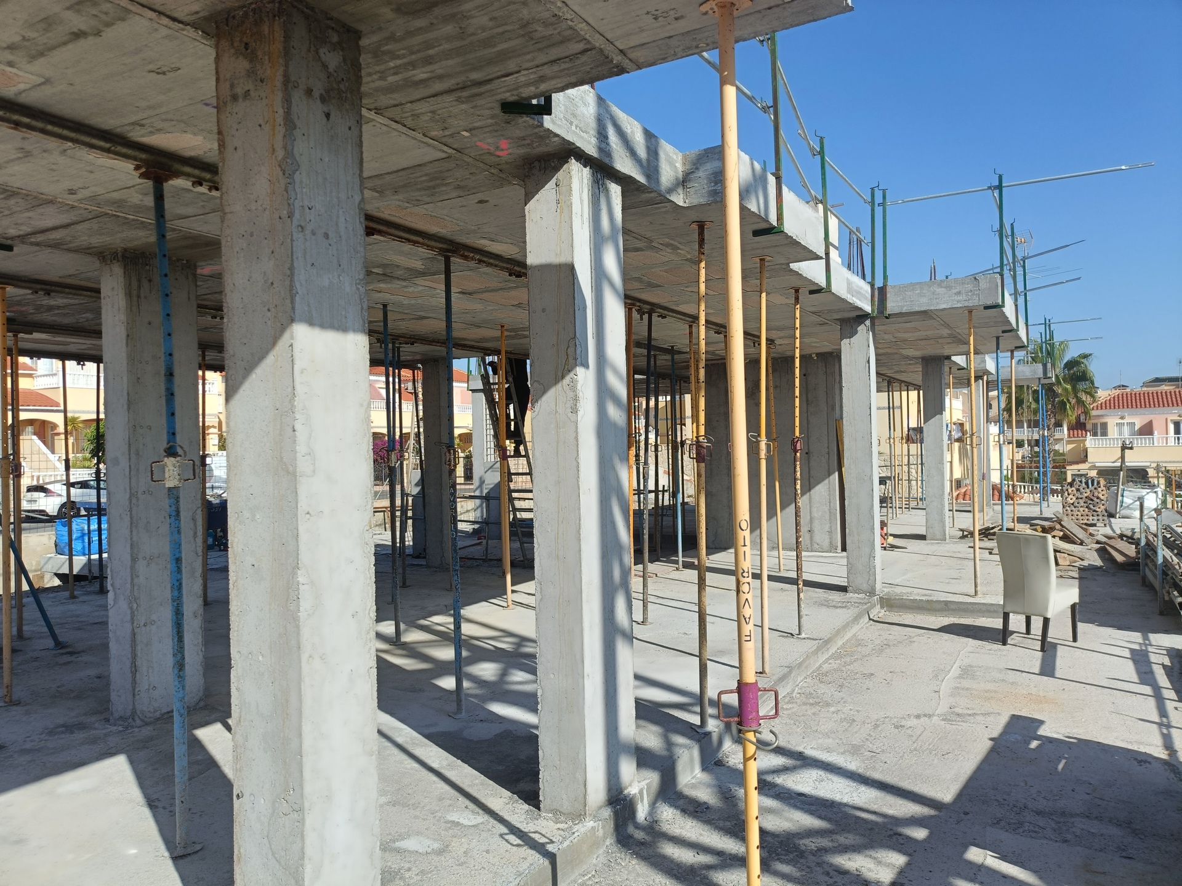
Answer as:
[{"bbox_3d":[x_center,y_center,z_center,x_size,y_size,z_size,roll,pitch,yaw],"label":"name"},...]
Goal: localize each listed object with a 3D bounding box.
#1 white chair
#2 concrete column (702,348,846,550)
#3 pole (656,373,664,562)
[{"bbox_3d":[3.798,1.235,7.292,0.580,0.969,0.450,-1,0,-40],"label":"white chair"},{"bbox_3d":[2.687,0.166,12.904,2.072,2.895,0.243,-2,0,30],"label":"concrete column"},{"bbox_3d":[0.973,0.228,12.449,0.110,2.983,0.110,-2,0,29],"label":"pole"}]

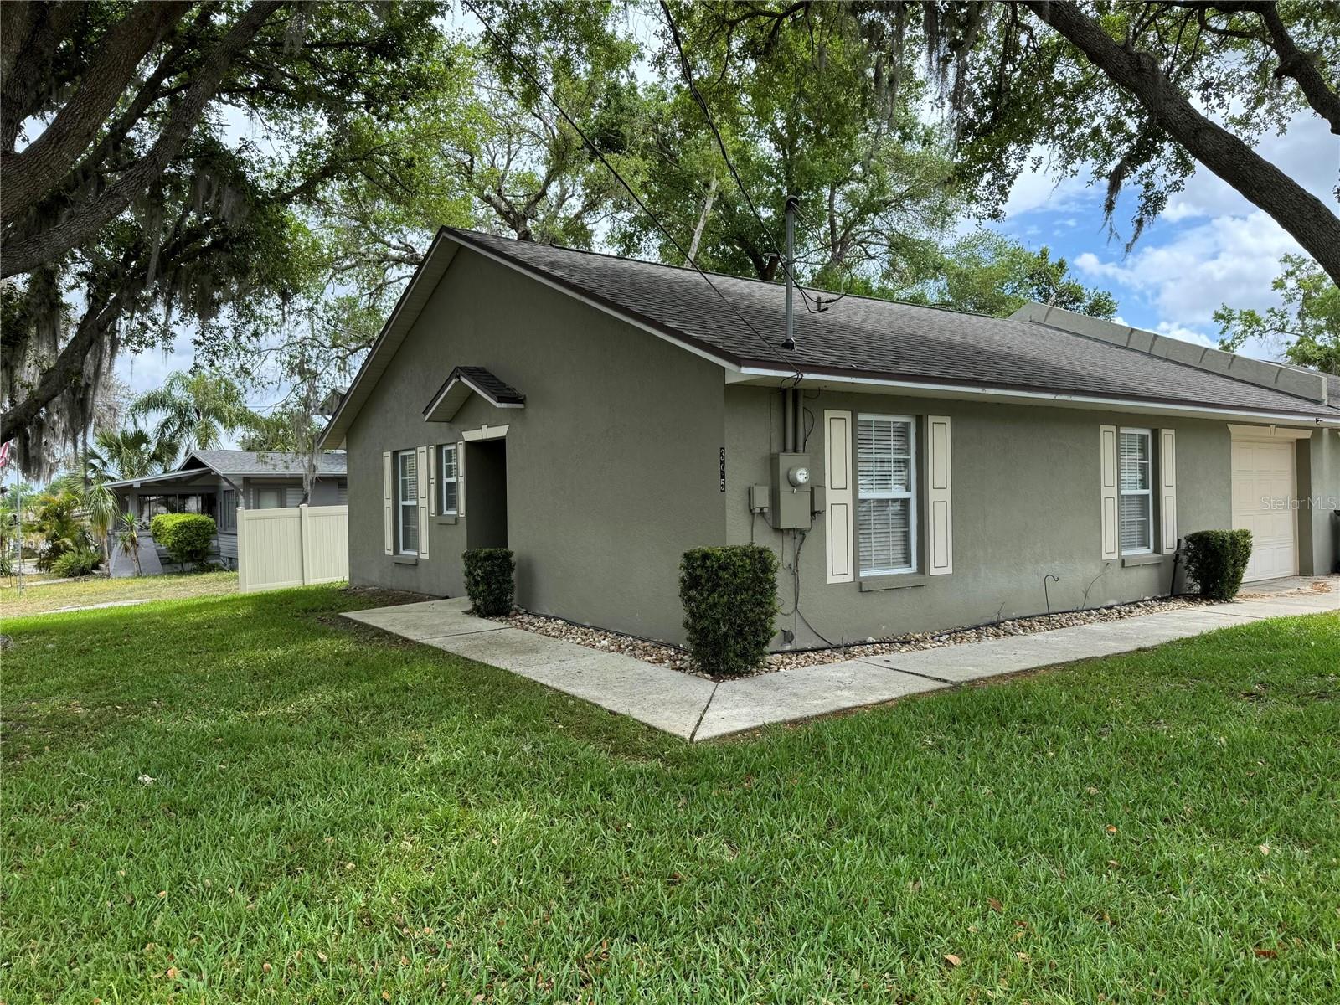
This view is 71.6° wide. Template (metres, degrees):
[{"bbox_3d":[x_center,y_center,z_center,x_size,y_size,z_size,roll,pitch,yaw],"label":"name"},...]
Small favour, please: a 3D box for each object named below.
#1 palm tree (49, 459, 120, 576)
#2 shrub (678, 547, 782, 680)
[{"bbox_3d":[-16.850,0.400,26.800,1.750,3.400,1.750,-1,0,-32],"label":"palm tree"},{"bbox_3d":[0.472,0.845,7.400,0.760,0.980,0.740,-1,0,4],"label":"shrub"}]

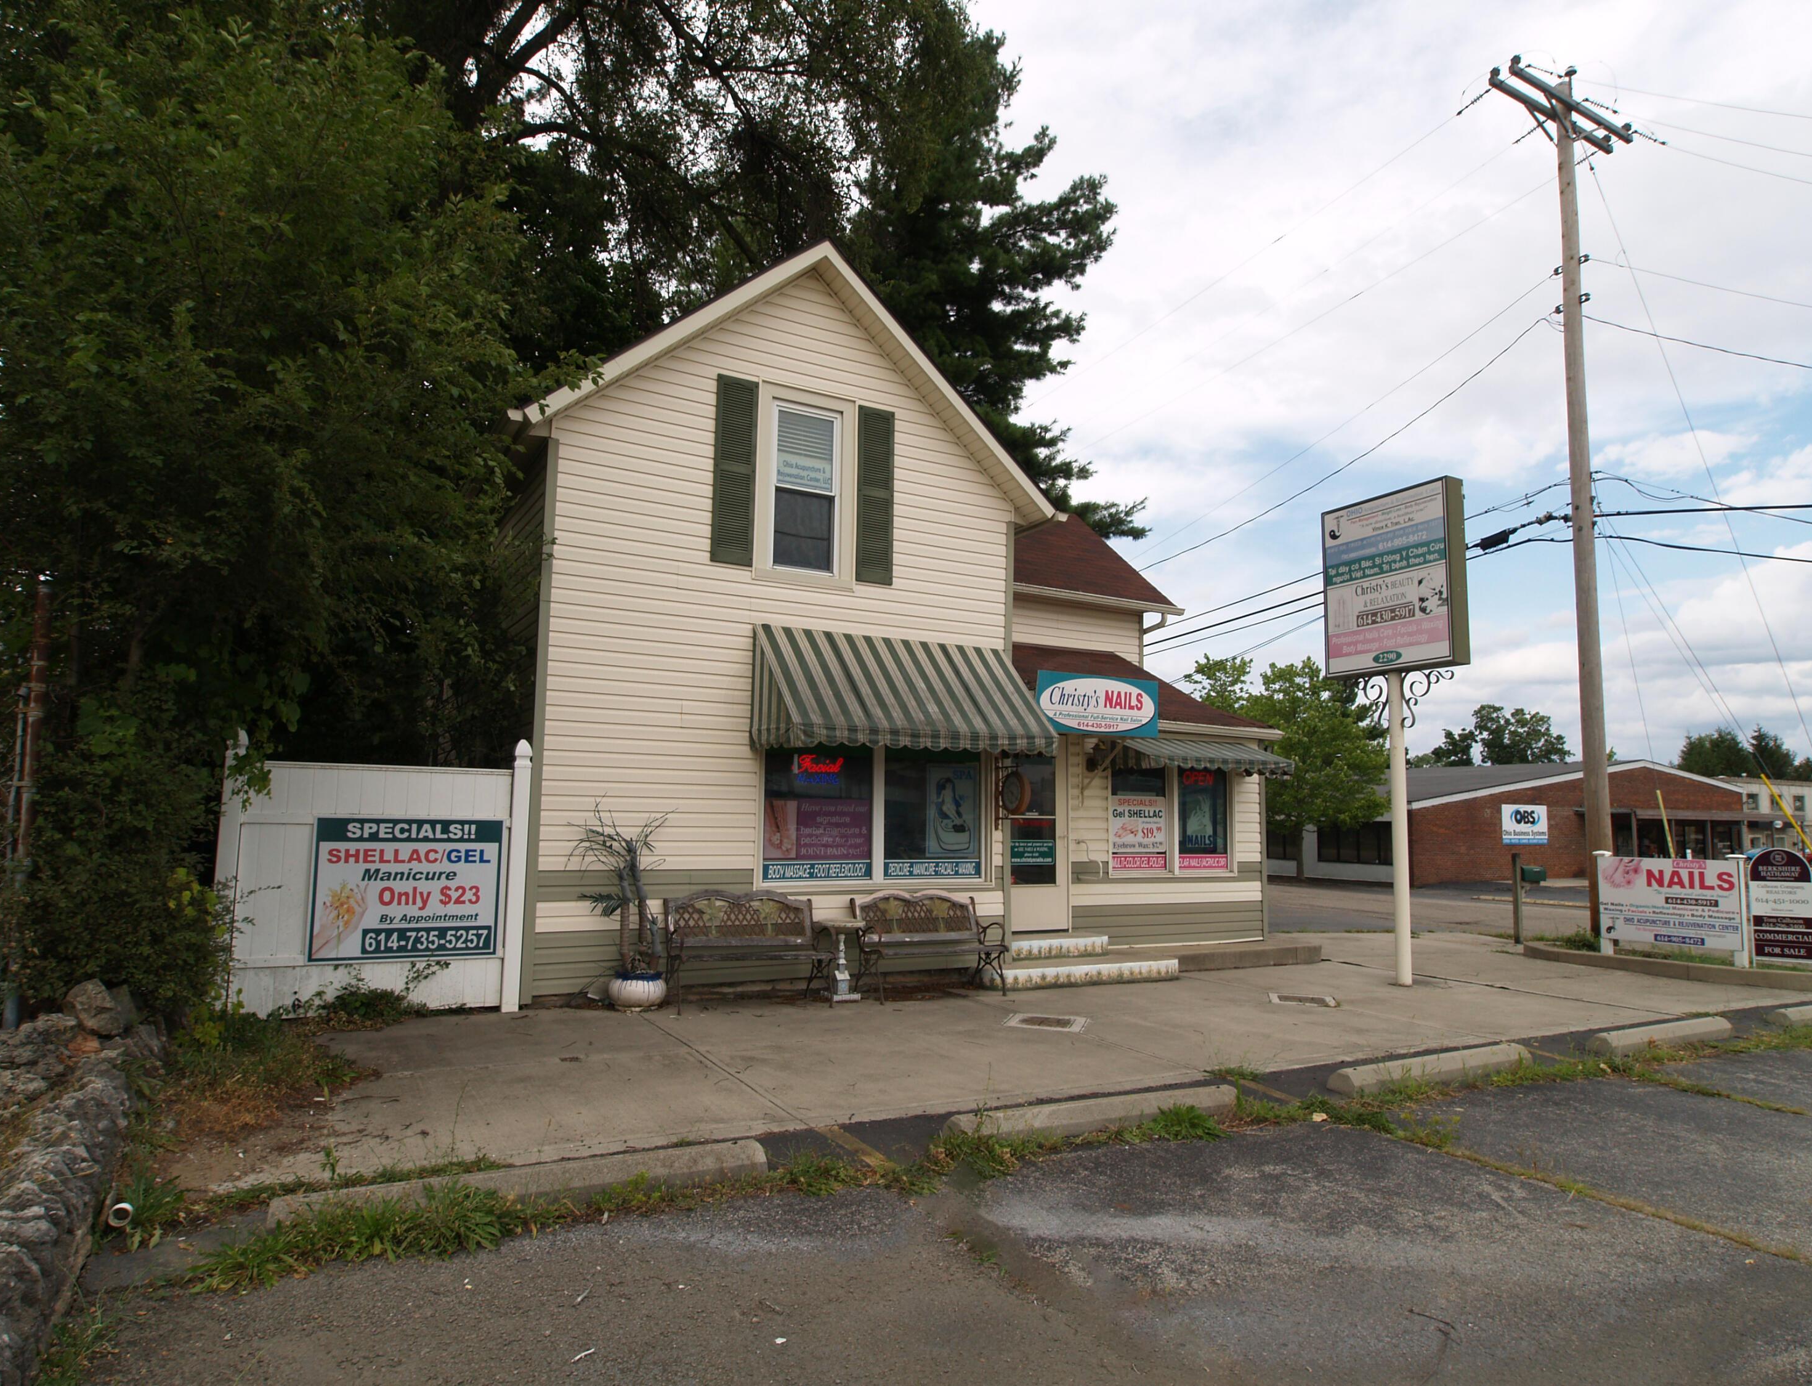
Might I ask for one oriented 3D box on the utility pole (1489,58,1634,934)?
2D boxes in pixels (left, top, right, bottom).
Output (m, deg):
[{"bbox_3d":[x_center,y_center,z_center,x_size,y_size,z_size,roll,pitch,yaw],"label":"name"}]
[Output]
[{"bbox_3d":[9.278,-2.896,14.725,3.000,12.313,0.500,5,-7,-28],"label":"utility pole"}]

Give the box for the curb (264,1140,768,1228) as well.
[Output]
[{"bbox_3d":[-1.423,1.928,4.137,1.810,0.130,0.200,4,-8,-27],"label":"curb"}]

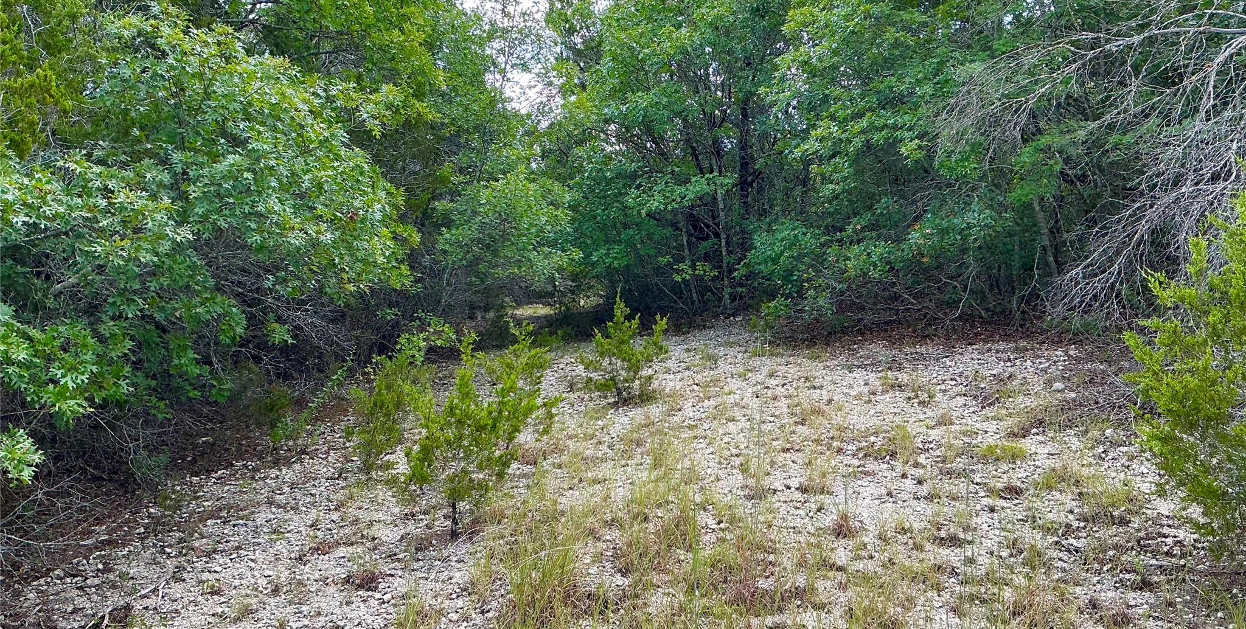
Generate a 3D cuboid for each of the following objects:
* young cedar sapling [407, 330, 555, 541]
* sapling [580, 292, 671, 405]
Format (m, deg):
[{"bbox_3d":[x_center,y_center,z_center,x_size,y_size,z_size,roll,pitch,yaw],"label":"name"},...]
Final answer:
[{"bbox_3d":[-0.912,0.742,6.400,0.940,1.330,0.920,0,3,0],"label":"young cedar sapling"},{"bbox_3d":[0.005,0.365,10.800,0.960,1.200,0.900,0,3,0],"label":"sapling"}]

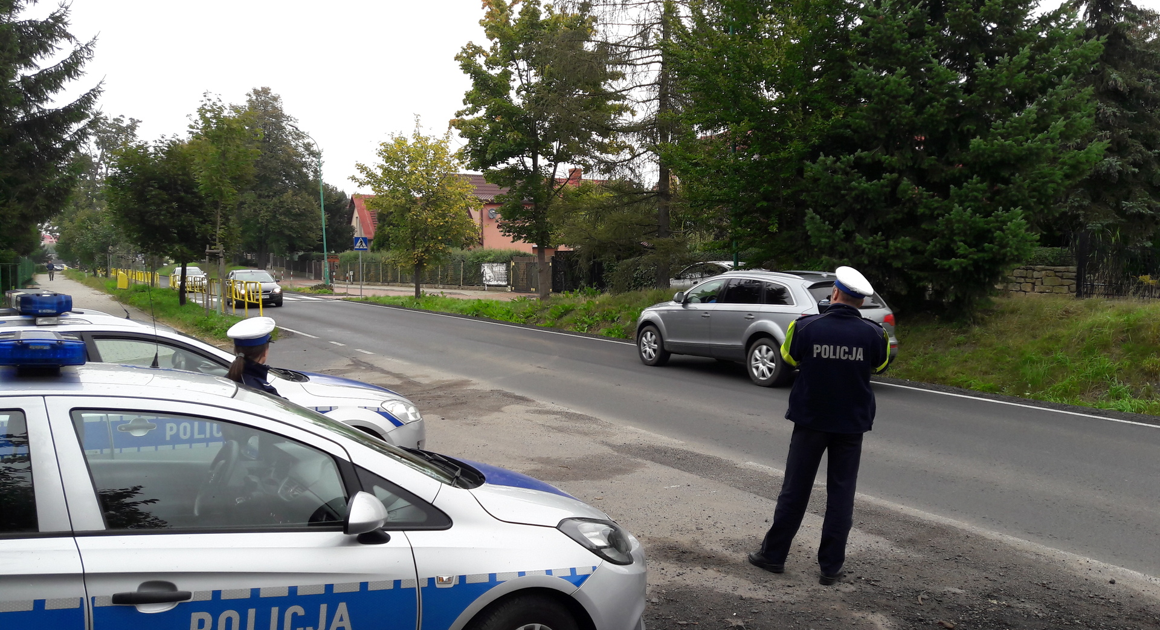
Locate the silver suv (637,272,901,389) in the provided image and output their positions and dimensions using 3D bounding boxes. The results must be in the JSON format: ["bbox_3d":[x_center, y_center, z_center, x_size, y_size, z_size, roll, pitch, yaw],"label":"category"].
[{"bbox_3d":[2.819,0.099,15.633,2.000,1.740,5.080,-2,4,-30],"label":"silver suv"}]

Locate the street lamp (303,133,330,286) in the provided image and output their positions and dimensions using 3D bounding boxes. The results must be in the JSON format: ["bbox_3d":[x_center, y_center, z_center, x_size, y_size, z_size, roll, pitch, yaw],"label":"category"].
[{"bbox_3d":[-16.016,-6.421,55.294,1.900,9.400,0.350,-2,4,-30],"label":"street lamp"}]

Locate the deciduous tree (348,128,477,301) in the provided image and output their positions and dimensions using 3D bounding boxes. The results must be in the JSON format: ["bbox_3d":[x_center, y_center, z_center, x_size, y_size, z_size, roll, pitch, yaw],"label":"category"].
[{"bbox_3d":[-7.127,-4.487,40.771,5.631,7.524,5.462,0,3,0],"label":"deciduous tree"}]

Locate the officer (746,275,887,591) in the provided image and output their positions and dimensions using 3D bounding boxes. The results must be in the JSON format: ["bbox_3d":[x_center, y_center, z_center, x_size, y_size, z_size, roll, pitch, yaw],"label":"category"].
[{"bbox_3d":[1.428,0.652,5.613,0.780,1.850,0.560,-1,4,-8],"label":"officer"}]

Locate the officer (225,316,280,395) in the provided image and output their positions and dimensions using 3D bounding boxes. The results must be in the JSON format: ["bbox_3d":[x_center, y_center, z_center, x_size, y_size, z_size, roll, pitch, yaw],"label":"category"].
[{"bbox_3d":[-1.852,0.831,5.350,0.500,1.640,0.380,2,4,30],"label":"officer"}]

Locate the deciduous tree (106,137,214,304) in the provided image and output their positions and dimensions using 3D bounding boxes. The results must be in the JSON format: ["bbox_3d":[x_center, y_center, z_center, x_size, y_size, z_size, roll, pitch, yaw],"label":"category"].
[{"bbox_3d":[-16.920,-3.760,37.797,4.381,6.689,4.381,0,3,0],"label":"deciduous tree"}]

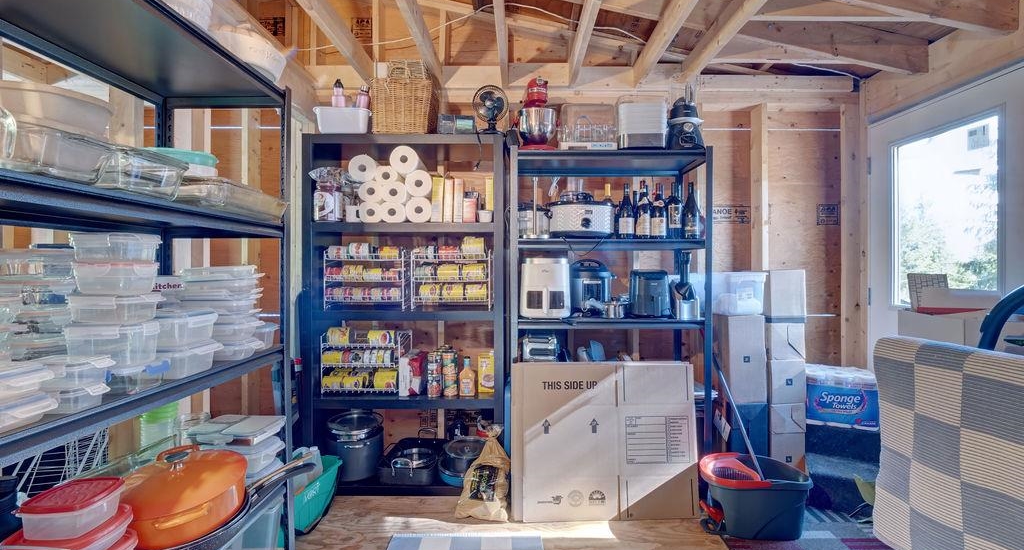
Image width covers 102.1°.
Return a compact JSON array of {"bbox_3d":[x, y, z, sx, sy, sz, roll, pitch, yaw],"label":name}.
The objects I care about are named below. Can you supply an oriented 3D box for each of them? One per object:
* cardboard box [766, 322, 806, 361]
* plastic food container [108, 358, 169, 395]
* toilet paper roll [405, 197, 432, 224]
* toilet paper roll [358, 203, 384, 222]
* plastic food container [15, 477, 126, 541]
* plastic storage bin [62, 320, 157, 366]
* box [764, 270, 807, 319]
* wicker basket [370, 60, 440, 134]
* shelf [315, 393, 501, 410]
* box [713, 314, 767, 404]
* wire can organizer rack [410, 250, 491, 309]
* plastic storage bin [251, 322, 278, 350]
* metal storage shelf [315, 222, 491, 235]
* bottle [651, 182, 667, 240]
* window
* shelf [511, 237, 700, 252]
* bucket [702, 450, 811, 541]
[{"bbox_3d":[1.448,0.347,2.310,0.180,0.190,0.300,0,0,0],"label":"cardboard box"},{"bbox_3d":[-0.865,0.221,0.900,0.155,0.057,0.108,0,0,0],"label":"plastic food container"},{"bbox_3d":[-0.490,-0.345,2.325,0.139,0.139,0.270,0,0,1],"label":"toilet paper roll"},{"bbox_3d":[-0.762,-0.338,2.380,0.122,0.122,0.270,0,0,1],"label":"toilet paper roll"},{"bbox_3d":[-0.931,0.496,0.882,0.153,0.068,0.152,0,0,-8],"label":"plastic food container"},{"bbox_3d":[-0.867,0.150,0.906,0.132,0.084,0.093,0,0,-1],"label":"plastic storage bin"},{"bbox_3d":[1.382,0.098,2.210,0.176,0.245,0.280,0,1,0],"label":"box"},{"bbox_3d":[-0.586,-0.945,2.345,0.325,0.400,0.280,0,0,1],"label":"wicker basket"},{"bbox_3d":[-0.543,0.650,2.295,0.950,0.050,0.390,0,1,0],"label":"shelf"},{"bbox_3d":[1.233,0.445,2.310,0.200,0.458,0.300,0,0,0],"label":"box"},{"bbox_3d":[-0.311,0.030,2.265,0.410,0.305,0.310,0,1,0],"label":"wire can organizer rack"},{"bbox_3d":[-0.860,0.206,1.400,0.115,0.073,0.115,0,0,1],"label":"plastic storage bin"},{"bbox_3d":[-0.548,-0.245,2.295,0.950,0.048,0.390,0,1,0],"label":"metal storage shelf"},{"bbox_3d":[0.770,-0.329,2.170,0.082,0.302,0.082,0,0,1],"label":"bottle"},{"bbox_3d":[2.140,-0.282,2.075,0.060,0.920,0.540,0,0,0],"label":"window"},{"bbox_3d":[0.507,-0.158,2.305,0.970,0.050,0.390,0,1,0],"label":"shelf"},{"bbox_3d":[1.090,0.998,1.907,0.430,0.262,0.275,0,1,13],"label":"bucket"}]

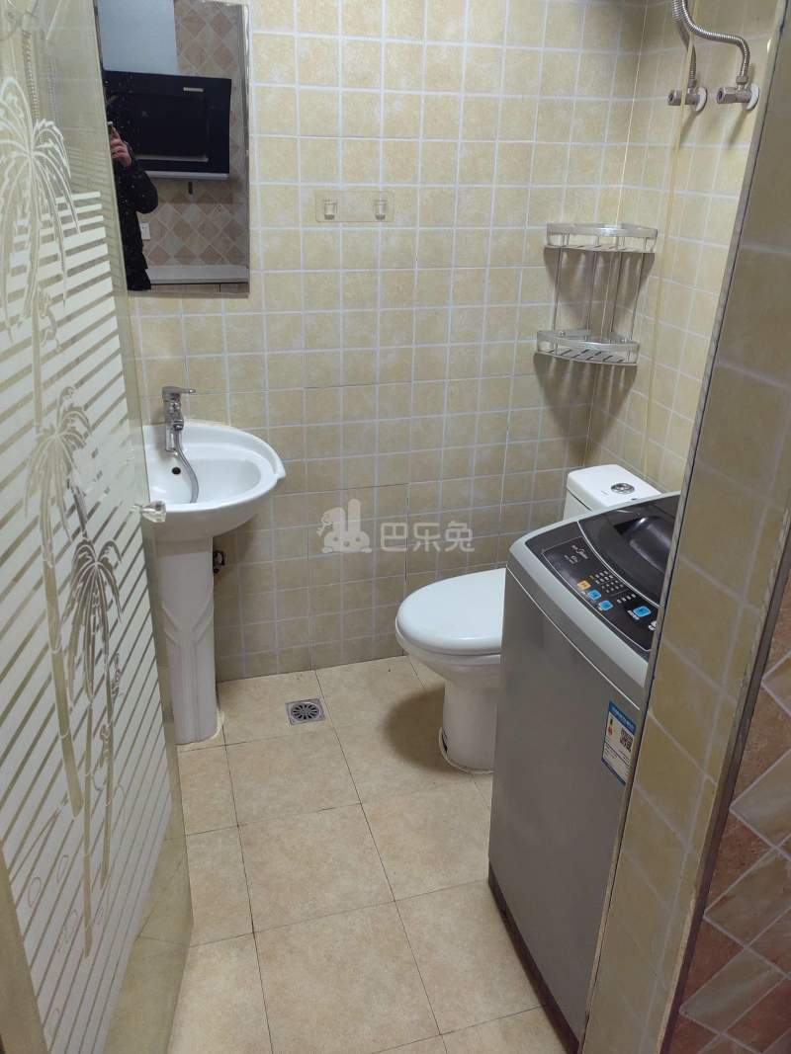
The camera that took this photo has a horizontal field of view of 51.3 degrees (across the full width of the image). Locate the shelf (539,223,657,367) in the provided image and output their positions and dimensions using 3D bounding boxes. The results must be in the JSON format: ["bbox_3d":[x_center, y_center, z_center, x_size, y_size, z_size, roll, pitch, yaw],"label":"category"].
[{"bbox_3d":[0.523,-0.610,2.171,0.205,0.345,0.205,-6,26,-15],"label":"shelf"}]

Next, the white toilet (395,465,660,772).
[{"bbox_3d":[0.324,0.246,2.151,0.667,0.700,0.370,-6,26,-15],"label":"white toilet"}]

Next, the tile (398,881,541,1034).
[{"bbox_3d":[0.185,0.857,1.676,0.300,0.010,0.299,-6,26,-15],"label":"tile"}]

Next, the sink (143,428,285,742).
[{"bbox_3d":[-0.510,0.199,2.060,0.447,0.816,0.450,-6,26,-15],"label":"sink"}]

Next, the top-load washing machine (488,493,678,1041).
[{"bbox_3d":[0.506,0.450,1.502,0.525,0.920,0.500,-6,26,-15],"label":"top-load washing machine"}]

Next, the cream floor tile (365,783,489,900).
[{"bbox_3d":[0.101,0.739,1.954,0.300,0.010,0.300,-6,26,-15],"label":"cream floor tile"}]

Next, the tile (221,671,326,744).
[{"bbox_3d":[-0.349,0.516,2.364,0.300,0.010,0.279,-6,26,-15],"label":"tile"}]

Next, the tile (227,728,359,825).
[{"bbox_3d":[-0.269,0.637,2.114,0.300,0.010,0.299,-6,26,-15],"label":"tile"}]

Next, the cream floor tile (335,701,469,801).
[{"bbox_3d":[0.017,0.613,2.215,0.300,0.010,0.300,-6,26,-15],"label":"cream floor tile"}]

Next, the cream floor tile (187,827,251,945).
[{"bbox_3d":[-0.474,0.791,1.778,0.300,0.010,0.299,-6,26,-15],"label":"cream floor tile"}]

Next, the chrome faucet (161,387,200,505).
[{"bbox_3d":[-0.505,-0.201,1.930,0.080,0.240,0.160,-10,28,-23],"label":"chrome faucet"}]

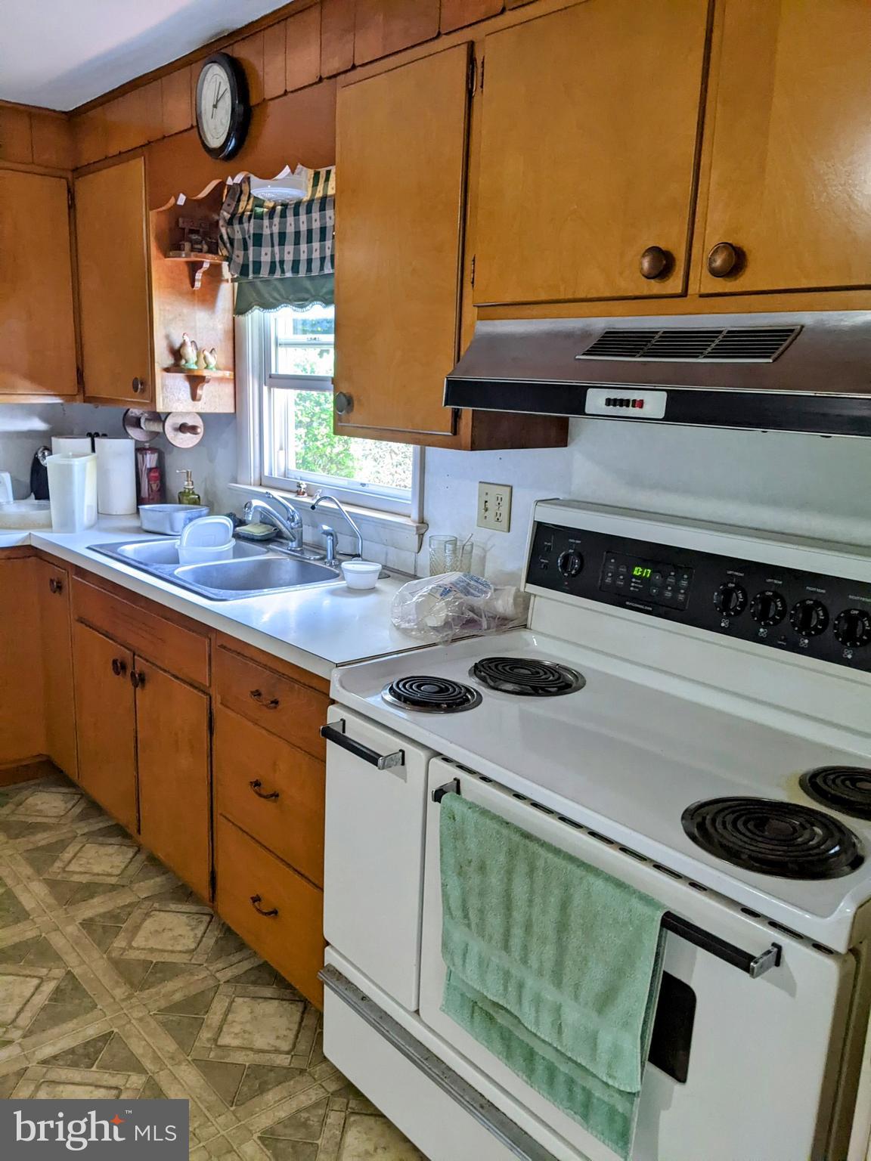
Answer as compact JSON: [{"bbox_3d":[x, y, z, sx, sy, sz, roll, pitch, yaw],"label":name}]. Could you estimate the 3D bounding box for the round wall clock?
[{"bbox_3d":[-0.579,-1.263,2.418,0.045,0.256,0.256,-9,17,-41],"label":"round wall clock"}]

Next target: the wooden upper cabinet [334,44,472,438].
[{"bbox_3d":[0.028,-0.725,2.087,0.325,0.800,0.468,-9,17,-41],"label":"wooden upper cabinet"}]

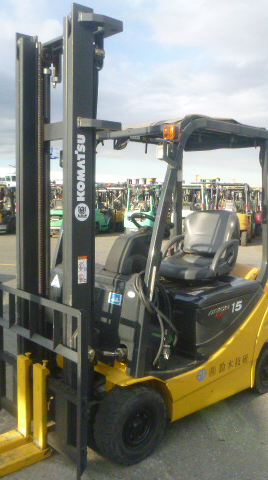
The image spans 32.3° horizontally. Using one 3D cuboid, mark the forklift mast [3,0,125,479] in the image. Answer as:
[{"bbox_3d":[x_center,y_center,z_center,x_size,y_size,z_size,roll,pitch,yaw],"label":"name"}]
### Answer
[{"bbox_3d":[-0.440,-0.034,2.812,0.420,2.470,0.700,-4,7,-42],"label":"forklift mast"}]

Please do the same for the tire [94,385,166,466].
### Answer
[{"bbox_3d":[-0.025,1.098,2.780,0.444,0.444,0.165,-4,7,-42],"label":"tire"}]

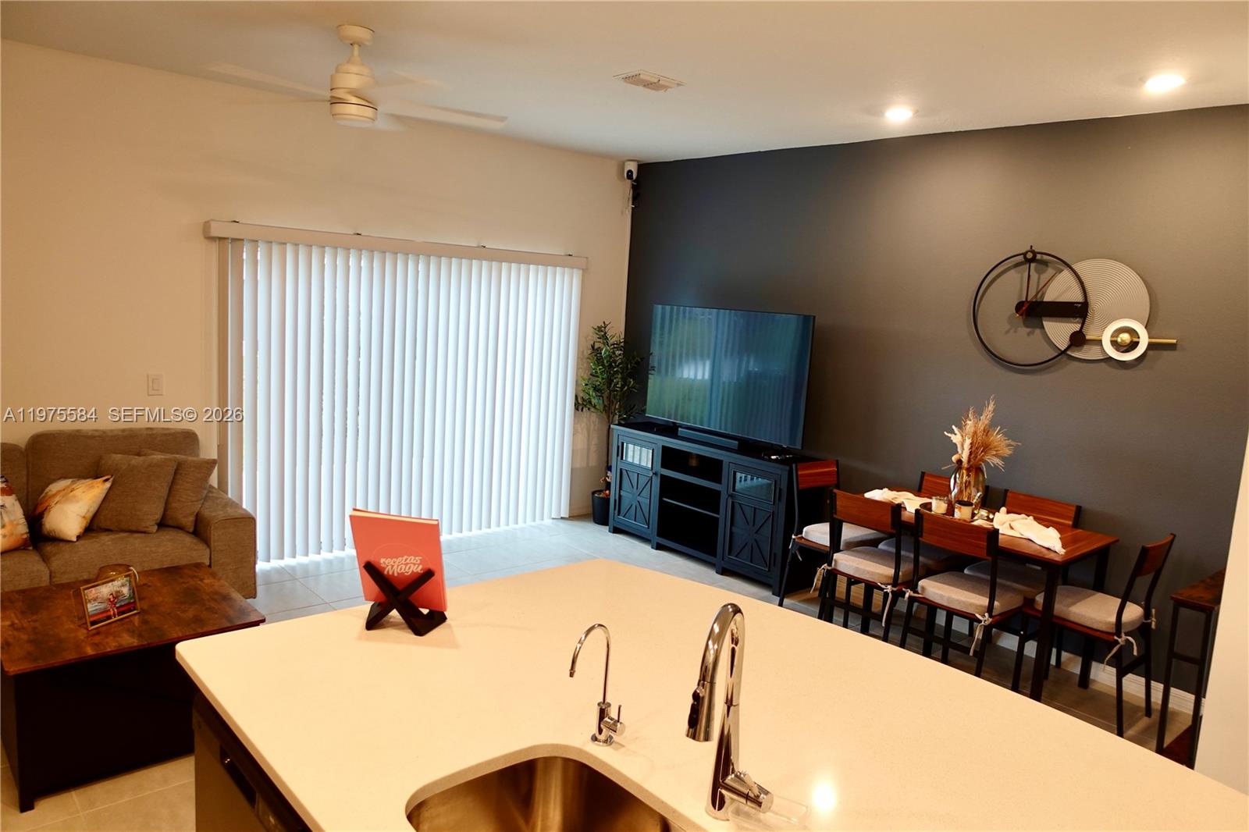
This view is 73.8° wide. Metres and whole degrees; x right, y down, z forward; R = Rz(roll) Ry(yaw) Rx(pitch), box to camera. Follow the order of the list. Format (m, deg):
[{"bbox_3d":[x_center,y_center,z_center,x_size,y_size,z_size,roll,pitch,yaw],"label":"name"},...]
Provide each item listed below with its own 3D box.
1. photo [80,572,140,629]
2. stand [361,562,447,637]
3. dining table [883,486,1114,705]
[{"bbox_3d":[-1.902,0.679,3.061,0.050,0.155,0.196,-7,4,23],"label":"photo"},{"bbox_3d":[-0.562,0.452,2.112,0.180,0.165,0.130,5,8,5],"label":"stand"},{"bbox_3d":[1.708,0.907,4.287,0.690,0.750,1.215,-4,10,-41],"label":"dining table"}]

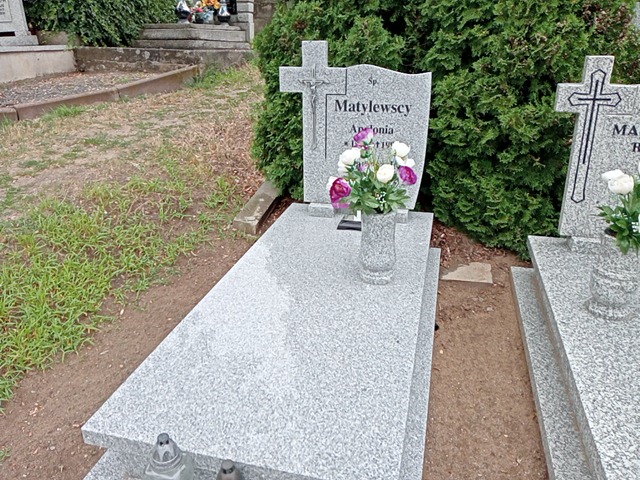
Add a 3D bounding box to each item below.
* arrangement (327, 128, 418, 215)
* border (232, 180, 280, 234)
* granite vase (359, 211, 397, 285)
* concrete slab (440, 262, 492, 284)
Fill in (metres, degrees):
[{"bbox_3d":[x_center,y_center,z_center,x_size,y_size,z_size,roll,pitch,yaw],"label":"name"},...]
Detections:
[{"bbox_3d":[0.207,-0.263,1.964,0.334,0.304,0.278,5,22,13],"label":"arrangement"},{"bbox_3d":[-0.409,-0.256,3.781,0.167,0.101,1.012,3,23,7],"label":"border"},{"bbox_3d":[0.233,0.018,2.082,0.150,0.300,0.150,6,23,13],"label":"granite vase"},{"bbox_3d":[0.776,0.188,2.750,0.263,0.041,0.243,7,24,16],"label":"concrete slab"}]

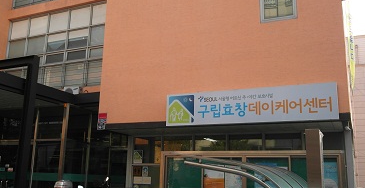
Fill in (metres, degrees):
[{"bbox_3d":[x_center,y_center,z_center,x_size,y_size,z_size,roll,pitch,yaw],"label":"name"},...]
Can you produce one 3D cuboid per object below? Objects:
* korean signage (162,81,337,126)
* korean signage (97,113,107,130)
[{"bbox_3d":[1.528,0.305,9.013,4.184,0.829,0.120,-4,-13,23],"label":"korean signage"},{"bbox_3d":[-2.303,0.790,10.628,0.280,0.482,0.040,-4,-13,23],"label":"korean signage"}]

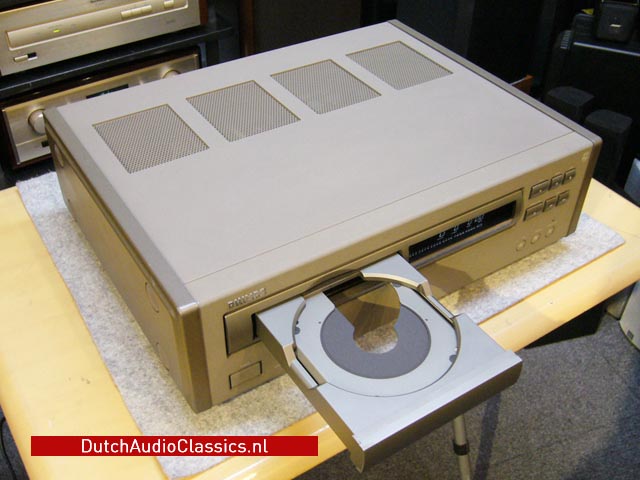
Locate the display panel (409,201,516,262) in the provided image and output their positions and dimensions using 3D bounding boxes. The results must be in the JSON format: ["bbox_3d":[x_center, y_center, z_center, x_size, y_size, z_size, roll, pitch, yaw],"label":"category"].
[{"bbox_3d":[0.131,-0.009,0.589,0.123,0.022,0.005,-22,46,-24],"label":"display panel"}]

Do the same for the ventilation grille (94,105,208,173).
[{"bbox_3d":[-0.164,-0.099,0.624,0.080,0.004,0.102,-22,46,-24],"label":"ventilation grille"}]

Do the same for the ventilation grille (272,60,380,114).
[{"bbox_3d":[0.005,-0.168,0.706,0.080,0.004,0.102,-22,46,-24],"label":"ventilation grille"}]

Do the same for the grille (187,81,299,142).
[{"bbox_3d":[-0.080,-0.134,0.665,0.080,0.004,0.102,-22,46,-24],"label":"grille"}]

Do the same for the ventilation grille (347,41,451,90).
[{"bbox_3d":[0.090,-0.202,0.747,0.080,0.004,0.102,-22,46,-24],"label":"ventilation grille"}]

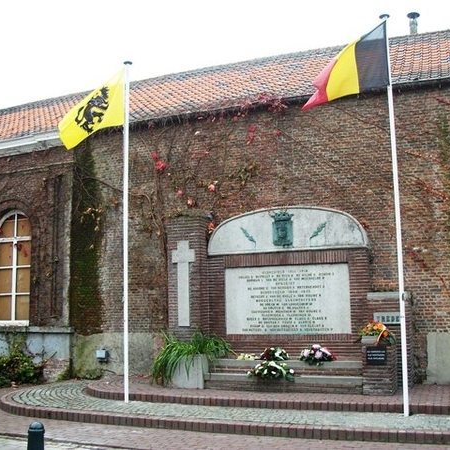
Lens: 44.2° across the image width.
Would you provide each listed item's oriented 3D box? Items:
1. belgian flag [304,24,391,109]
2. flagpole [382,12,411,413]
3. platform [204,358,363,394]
[{"bbox_3d":[1.816,-2.432,8.506,1.332,1.184,0.290,-4,-8,22],"label":"belgian flag"},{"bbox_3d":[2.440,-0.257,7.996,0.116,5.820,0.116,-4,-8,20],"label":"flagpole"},{"bbox_3d":[1.000,2.523,9.336,2.594,0.486,0.600,-4,-8,20],"label":"platform"}]

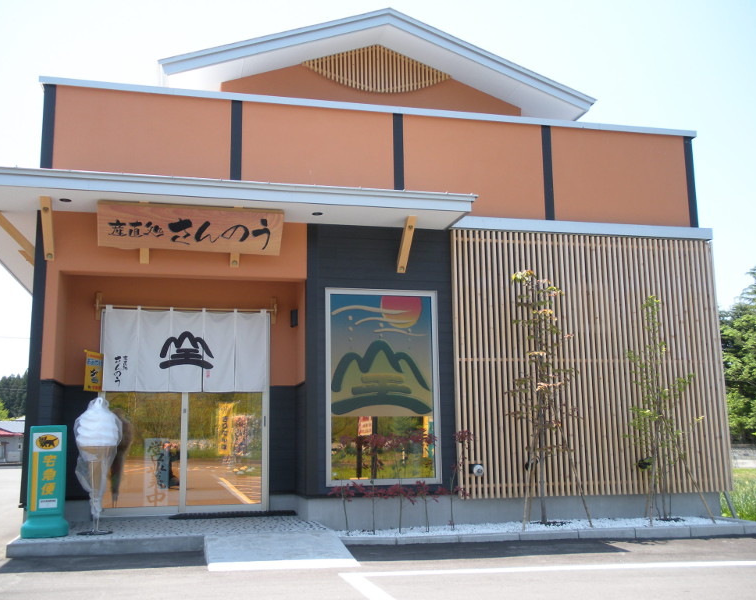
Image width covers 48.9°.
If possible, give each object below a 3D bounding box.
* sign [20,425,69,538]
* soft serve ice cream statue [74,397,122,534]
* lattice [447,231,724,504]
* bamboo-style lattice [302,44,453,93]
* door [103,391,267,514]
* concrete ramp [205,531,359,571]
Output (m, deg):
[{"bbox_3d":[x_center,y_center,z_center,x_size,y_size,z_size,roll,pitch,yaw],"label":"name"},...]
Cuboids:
[{"bbox_3d":[-2.977,1.637,7.547,0.400,0.980,0.290,2,-10,-14],"label":"sign"},{"bbox_3d":[-2.592,1.520,7.683,0.410,1.235,0.400,2,-10,-14],"label":"soft serve ice cream statue"},{"bbox_3d":[2.438,0.706,9.458,3.290,2.950,0.120,2,-10,-14],"label":"lattice"},{"bbox_3d":[0.005,-2.916,10.483,1.900,0.645,0.090,2,-10,-14],"label":"bamboo-style lattice"},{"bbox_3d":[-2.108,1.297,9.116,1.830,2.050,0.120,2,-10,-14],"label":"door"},{"bbox_3d":[-0.822,2.069,6.871,1.160,0.160,1.050,2,-10,-14],"label":"concrete ramp"}]

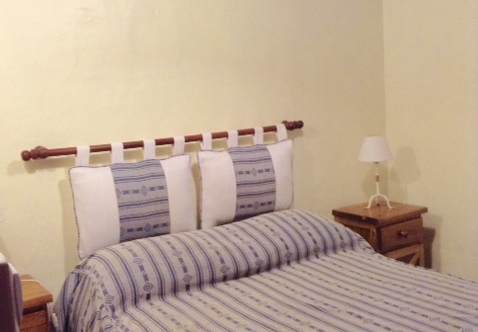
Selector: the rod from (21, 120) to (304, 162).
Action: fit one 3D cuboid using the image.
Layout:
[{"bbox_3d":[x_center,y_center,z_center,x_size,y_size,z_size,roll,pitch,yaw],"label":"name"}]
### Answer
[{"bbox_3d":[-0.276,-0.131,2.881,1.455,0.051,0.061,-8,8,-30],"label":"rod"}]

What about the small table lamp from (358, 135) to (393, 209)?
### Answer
[{"bbox_3d":[0.783,0.033,3.457,0.190,0.410,0.190,-4,7,0],"label":"small table lamp"}]

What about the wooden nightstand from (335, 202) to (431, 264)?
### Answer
[{"bbox_3d":[0.815,0.566,3.432,0.400,0.643,0.372,-8,8,-30],"label":"wooden nightstand"}]

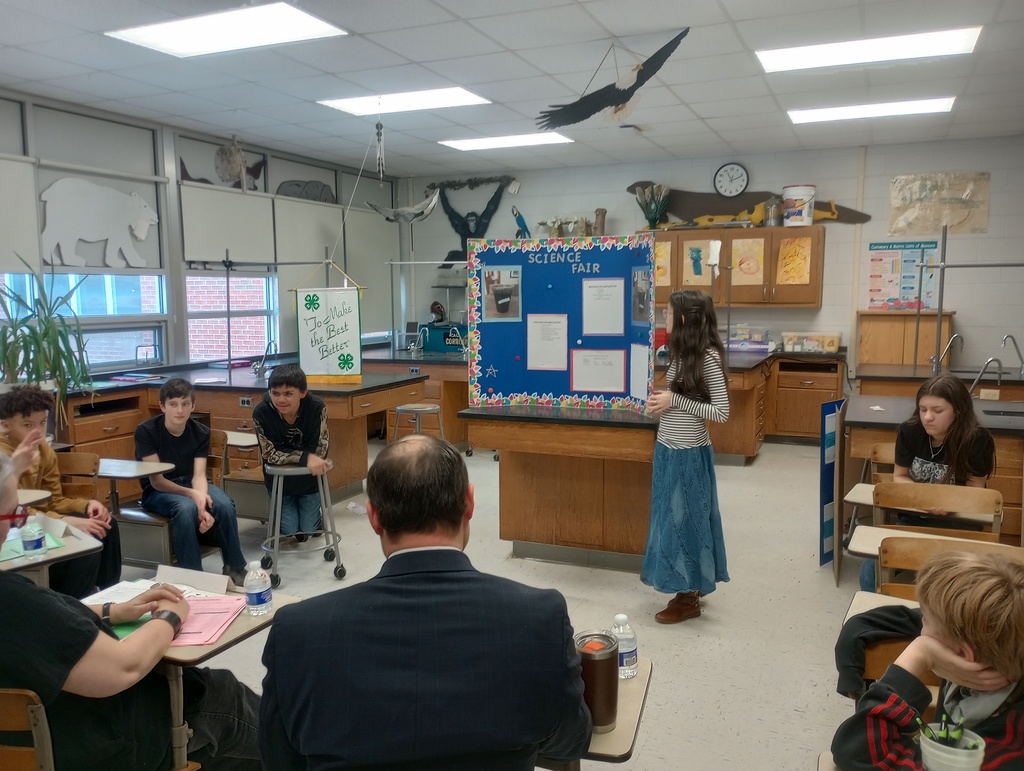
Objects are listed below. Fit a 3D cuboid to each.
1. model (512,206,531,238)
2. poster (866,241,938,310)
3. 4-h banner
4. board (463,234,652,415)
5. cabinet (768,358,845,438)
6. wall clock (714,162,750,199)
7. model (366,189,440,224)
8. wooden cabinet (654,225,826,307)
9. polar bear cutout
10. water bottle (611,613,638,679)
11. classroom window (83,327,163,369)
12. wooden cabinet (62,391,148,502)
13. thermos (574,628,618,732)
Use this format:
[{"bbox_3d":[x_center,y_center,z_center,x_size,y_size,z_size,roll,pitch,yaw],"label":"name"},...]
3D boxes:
[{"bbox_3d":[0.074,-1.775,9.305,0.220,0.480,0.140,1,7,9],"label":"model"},{"bbox_3d":[3.720,-1.043,7.923,0.590,0.650,0.015,2,7,23],"label":"poster"},{"bbox_3d":[-1.123,-0.315,5.155,0.470,0.585,0.030,3,7,23],"label":"4-h banner"},{"bbox_3d":[0.272,-0.325,4.434,1.030,0.920,0.220,2,7,23],"label":"board"},{"bbox_3d":[2.890,0.126,8.124,0.720,0.880,0.560,2,7,23],"label":"cabinet"},{"bbox_3d":[2.225,-2.085,8.433,0.353,0.353,0.050,2,7,23],"label":"wall clock"},{"bbox_3d":[-1.188,-1.942,9.000,0.780,0.370,0.350,-1,7,-7],"label":"model"},{"bbox_3d":[2.194,-1.188,8.442,1.800,0.770,0.340,3,7,23],"label":"wooden cabinet"},{"bbox_3d":[-3.025,-1.189,6.153,0.030,0.630,1.030,3,7,23],"label":"polar bear cutout"},{"bbox_3d":[0.256,0.588,1.883,0.059,0.133,0.059,0,7,0],"label":"water bottle"},{"bbox_3d":[-3.018,-0.283,6.303,0.070,0.370,0.930,3,7,23],"label":"classroom window"},{"bbox_3d":[-2.877,0.472,5.534,0.620,0.890,0.630,3,7,23],"label":"wooden cabinet"},{"bbox_3d":[0.170,0.593,1.661,0.086,0.176,0.086,0,7,0],"label":"thermos"}]

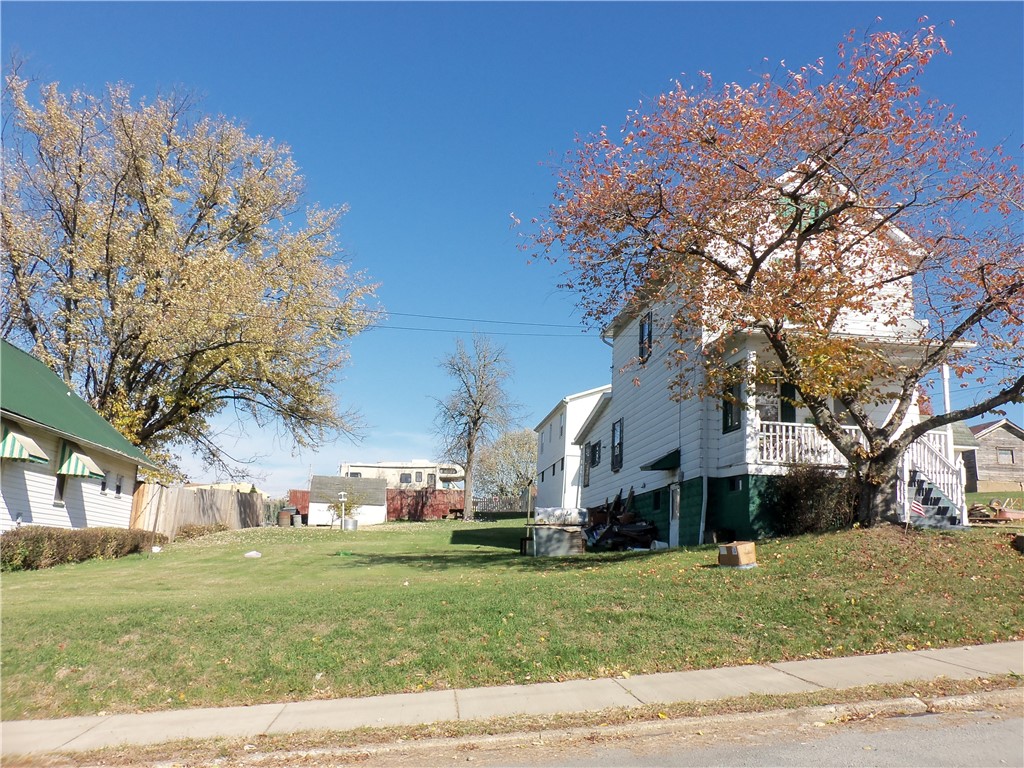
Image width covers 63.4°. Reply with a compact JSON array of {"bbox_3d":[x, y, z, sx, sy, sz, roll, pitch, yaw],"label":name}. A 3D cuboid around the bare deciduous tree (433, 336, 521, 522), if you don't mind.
[{"bbox_3d":[-1.978,2.441,46.581,4.800,10.600,4.800,4,-12,-6],"label":"bare deciduous tree"}]

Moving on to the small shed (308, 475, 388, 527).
[{"bbox_3d":[-8.523,6.069,43.281,3.900,2.650,2.500,4,-12,-6],"label":"small shed"}]

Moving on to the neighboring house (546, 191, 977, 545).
[{"bbox_3d":[5.771,0.293,22.857,5.500,8.700,15.400,4,-12,-6],"label":"neighboring house"}]

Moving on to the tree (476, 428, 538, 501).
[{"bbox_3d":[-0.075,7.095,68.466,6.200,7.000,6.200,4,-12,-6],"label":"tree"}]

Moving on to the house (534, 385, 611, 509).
[{"bbox_3d":[5.493,4.103,44.453,7.600,7.300,9.900,4,-12,-6],"label":"house"}]

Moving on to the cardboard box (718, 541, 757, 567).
[{"bbox_3d":[3.535,2.661,12.984,0.370,0.300,0.450,-2,-7,42],"label":"cardboard box"}]

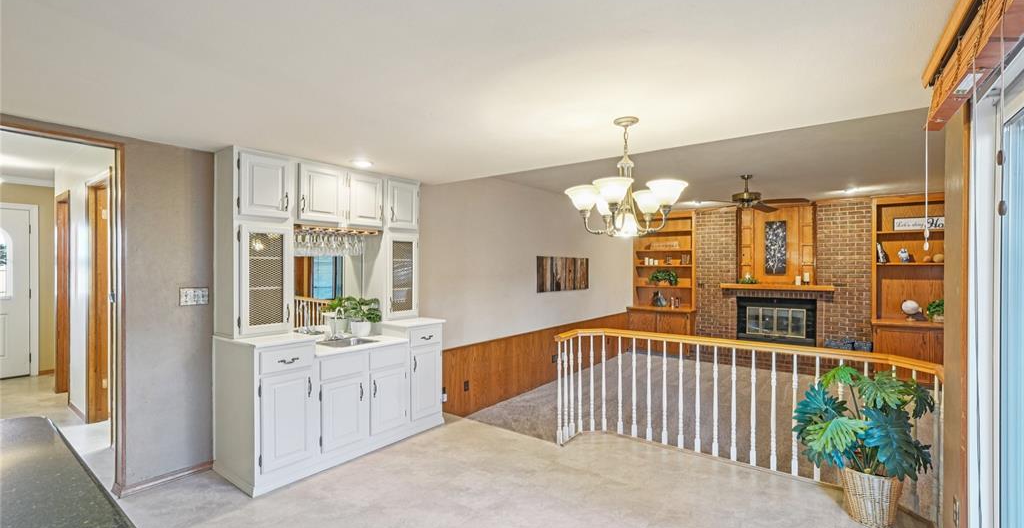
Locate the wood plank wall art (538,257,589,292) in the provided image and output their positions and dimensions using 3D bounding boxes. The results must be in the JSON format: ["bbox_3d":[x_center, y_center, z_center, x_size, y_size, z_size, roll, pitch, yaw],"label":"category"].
[{"bbox_3d":[0.834,0.159,6.555,0.030,0.510,1.530,0,0,37],"label":"wood plank wall art"}]

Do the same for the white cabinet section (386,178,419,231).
[{"bbox_3d":[-1.082,-0.508,3.818,0.344,0.430,0.365,-1,-1,37],"label":"white cabinet section"}]

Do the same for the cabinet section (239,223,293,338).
[{"bbox_3d":[-1.758,0.112,2.918,0.344,0.720,0.350,-1,-1,37],"label":"cabinet section"}]

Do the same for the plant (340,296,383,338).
[{"bbox_3d":[-1.228,0.429,3.479,0.290,0.320,0.310,0,0,0],"label":"plant"}]

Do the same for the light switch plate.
[{"bbox_3d":[-2.093,0.214,2.813,0.010,0.118,0.162,0,0,38],"label":"light switch plate"}]

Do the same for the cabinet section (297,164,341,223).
[{"bbox_3d":[-1.535,-0.506,3.221,0.344,0.420,0.345,-1,-1,37],"label":"cabinet section"}]

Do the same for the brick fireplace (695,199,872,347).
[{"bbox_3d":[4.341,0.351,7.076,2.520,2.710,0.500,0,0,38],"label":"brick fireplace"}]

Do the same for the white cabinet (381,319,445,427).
[{"bbox_3d":[-0.954,0.941,3.748,0.645,0.888,0.410,0,0,38],"label":"white cabinet"}]

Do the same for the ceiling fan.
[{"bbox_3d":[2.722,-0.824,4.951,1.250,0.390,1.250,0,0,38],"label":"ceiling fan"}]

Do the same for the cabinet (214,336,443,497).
[{"bbox_3d":[-1.301,0.937,3.302,0.645,0.893,1.530,0,0,38],"label":"cabinet"}]

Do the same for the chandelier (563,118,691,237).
[{"bbox_3d":[0.615,-0.456,2.281,0.630,0.615,0.630,0,0,38],"label":"chandelier"}]

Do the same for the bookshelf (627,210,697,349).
[{"bbox_3d":[2.918,0.341,8.269,1.190,2.730,0.570,0,0,38],"label":"bookshelf"}]

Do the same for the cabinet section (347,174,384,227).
[{"bbox_3d":[-1.306,-0.504,3.523,0.344,0.420,0.325,-1,-1,37],"label":"cabinet section"}]

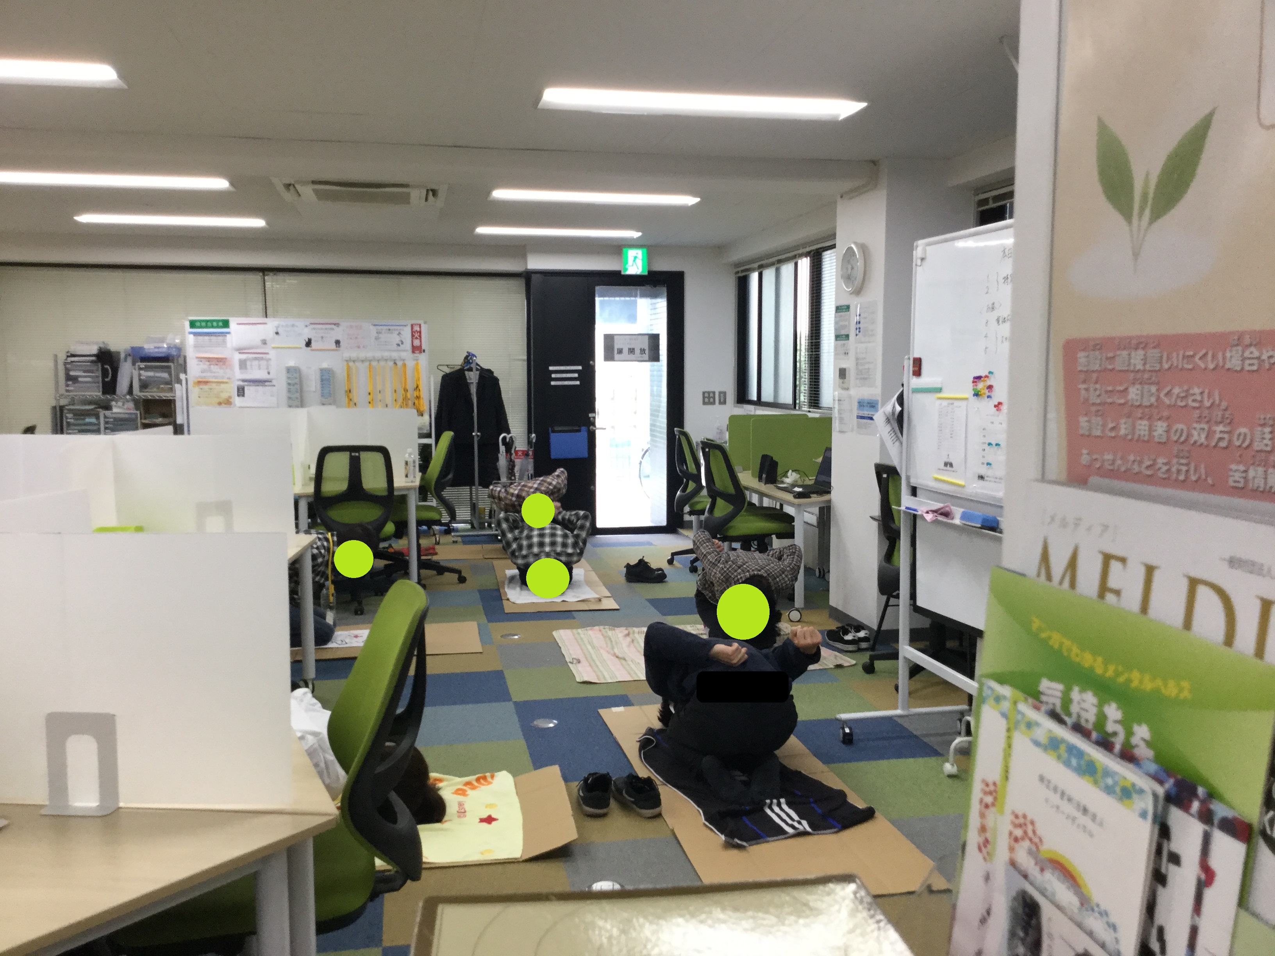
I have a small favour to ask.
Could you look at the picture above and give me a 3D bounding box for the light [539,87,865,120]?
[{"bbox_3d":[0.252,-1.448,4.437,1.250,0.070,0.300,-1,6,-11],"label":"light"}]

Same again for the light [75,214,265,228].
[{"bbox_3d":[-3.325,-1.841,8.200,1.260,0.070,0.300,-1,6,-11],"label":"light"}]

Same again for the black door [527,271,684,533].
[{"bbox_3d":[-0.264,-0.649,9.757,1.350,2.209,0.100,-1,6,-11],"label":"black door"}]

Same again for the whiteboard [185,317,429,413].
[{"bbox_3d":[-2.488,-0.758,8.751,1.800,0.920,0.060,-1,6,-15],"label":"whiteboard"}]

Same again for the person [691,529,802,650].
[{"bbox_3d":[0.543,0.559,6.111,0.580,0.560,0.850,0,6,0],"label":"person"}]

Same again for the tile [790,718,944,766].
[{"bbox_3d":[0.841,1.004,4.393,0.500,0.008,0.500,-1,6,-11],"label":"tile"}]

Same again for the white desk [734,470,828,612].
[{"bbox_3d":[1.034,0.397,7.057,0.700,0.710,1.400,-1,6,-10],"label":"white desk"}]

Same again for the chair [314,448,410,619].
[{"bbox_3d":[-1.678,0.279,6.833,0.600,0.975,0.620,-1,6,-13],"label":"chair"}]

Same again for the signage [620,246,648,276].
[{"bbox_3d":[-0.024,-1.833,9.658,0.222,0.240,0.060,-1,6,-11],"label":"signage"}]

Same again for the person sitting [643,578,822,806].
[{"bbox_3d":[0.326,0.723,4.061,0.630,0.620,0.720,-2,6,-19],"label":"person sitting"}]

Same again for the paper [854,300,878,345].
[{"bbox_3d":[1.177,-0.805,5.895,0.008,0.212,0.297,-1,6,-11],"label":"paper"}]

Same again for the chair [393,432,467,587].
[{"bbox_3d":[-1.453,0.194,7.521,0.600,1.000,0.580,-1,6,-11],"label":"chair"}]

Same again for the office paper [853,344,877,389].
[{"bbox_3d":[1.192,-0.582,5.976,0.006,0.215,0.285,-1,6,-11],"label":"office paper"}]

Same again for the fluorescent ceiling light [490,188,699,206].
[{"bbox_3d":[-0.259,-1.714,6.972,1.260,0.070,0.300,-1,6,-11],"label":"fluorescent ceiling light"}]

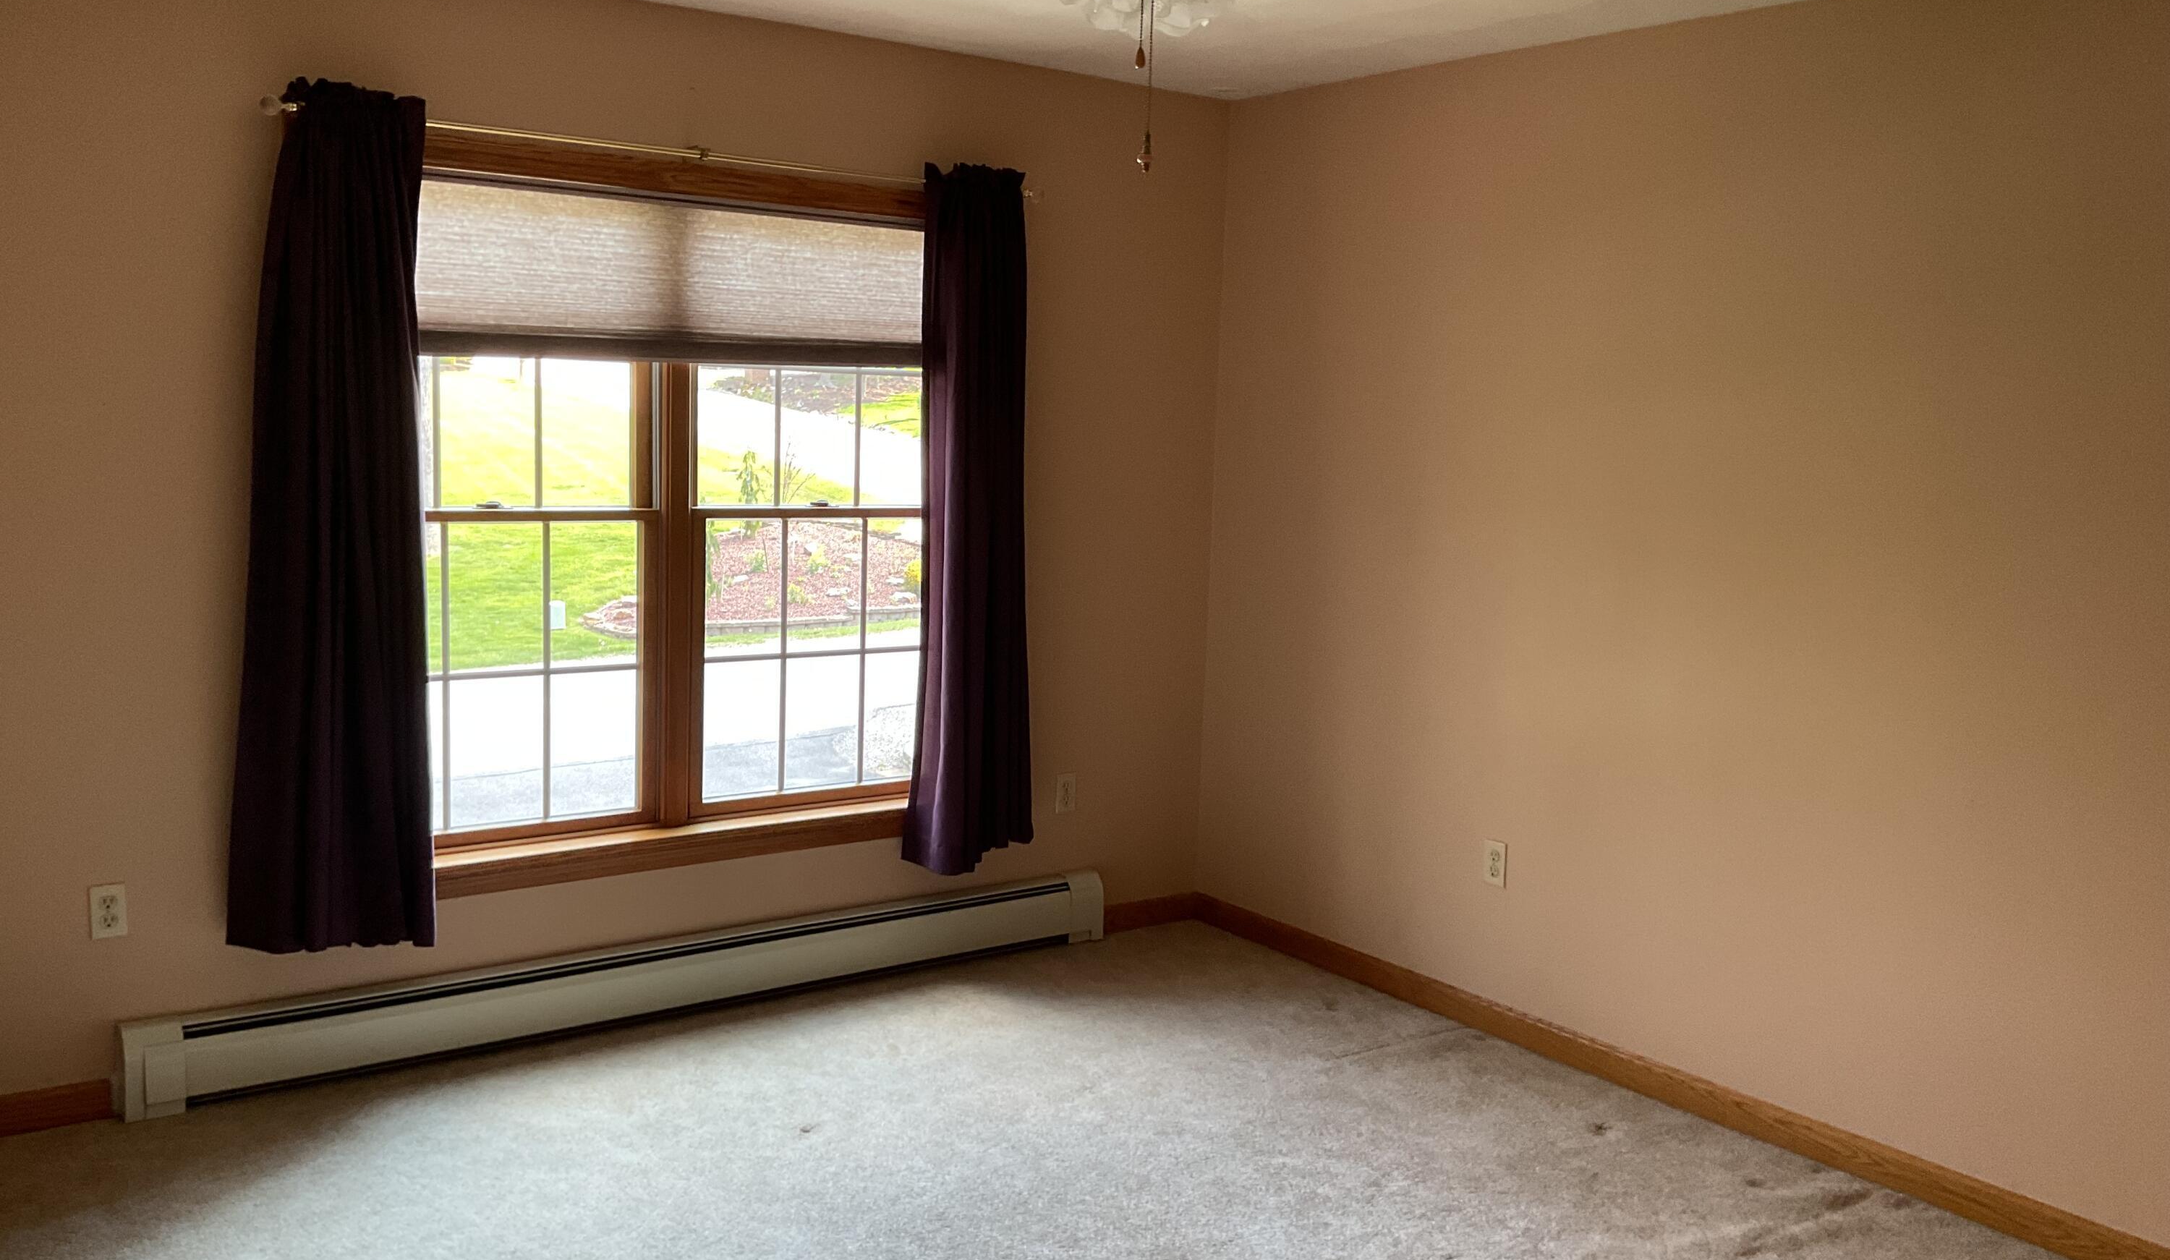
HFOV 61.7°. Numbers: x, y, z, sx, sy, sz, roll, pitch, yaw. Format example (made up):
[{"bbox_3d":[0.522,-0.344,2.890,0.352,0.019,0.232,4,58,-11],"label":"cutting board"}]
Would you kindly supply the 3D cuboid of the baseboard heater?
[{"bbox_3d":[-0.981,0.867,4.529,2.540,0.201,0.069,-3,9,-36],"label":"baseboard heater"}]

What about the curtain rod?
[{"bbox_3d":[-0.904,-1.112,4.264,1.935,0.045,0.072,-3,9,-36],"label":"curtain rod"}]

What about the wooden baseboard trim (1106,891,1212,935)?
[{"bbox_3d":[0.187,0.851,5.431,0.395,0.081,0.014,-3,9,-36],"label":"wooden baseboard trim"}]

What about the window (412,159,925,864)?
[{"bbox_3d":[-0.987,-0.267,4.442,1.805,1.715,0.110,-3,9,-36],"label":"window"}]

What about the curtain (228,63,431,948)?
[{"bbox_3d":[-1.614,-0.220,3.873,0.437,1.850,0.105,-3,9,-36],"label":"curtain"}]

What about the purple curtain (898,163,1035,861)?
[{"bbox_3d":[-0.285,-0.281,4.847,0.445,1.855,0.115,-3,9,-36],"label":"purple curtain"}]

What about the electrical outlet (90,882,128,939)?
[{"bbox_3d":[-2.014,0.583,3.756,0.070,0.114,0.009,-3,9,-36],"label":"electrical outlet"}]

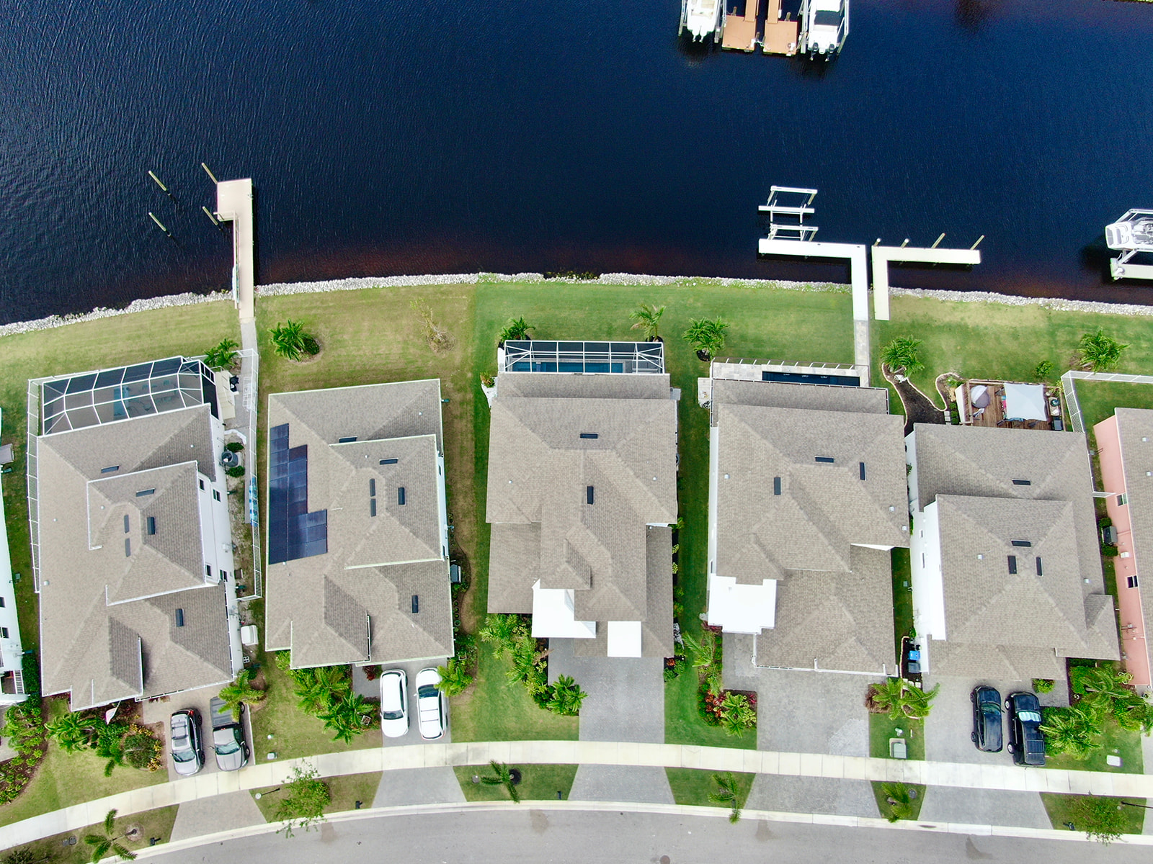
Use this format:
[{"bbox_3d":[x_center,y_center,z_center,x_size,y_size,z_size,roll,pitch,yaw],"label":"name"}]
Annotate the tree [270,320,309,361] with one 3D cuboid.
[{"bbox_3d":[-23.519,-7.304,65.747,3.000,3.900,3.350,0,72,0],"label":"tree"}]

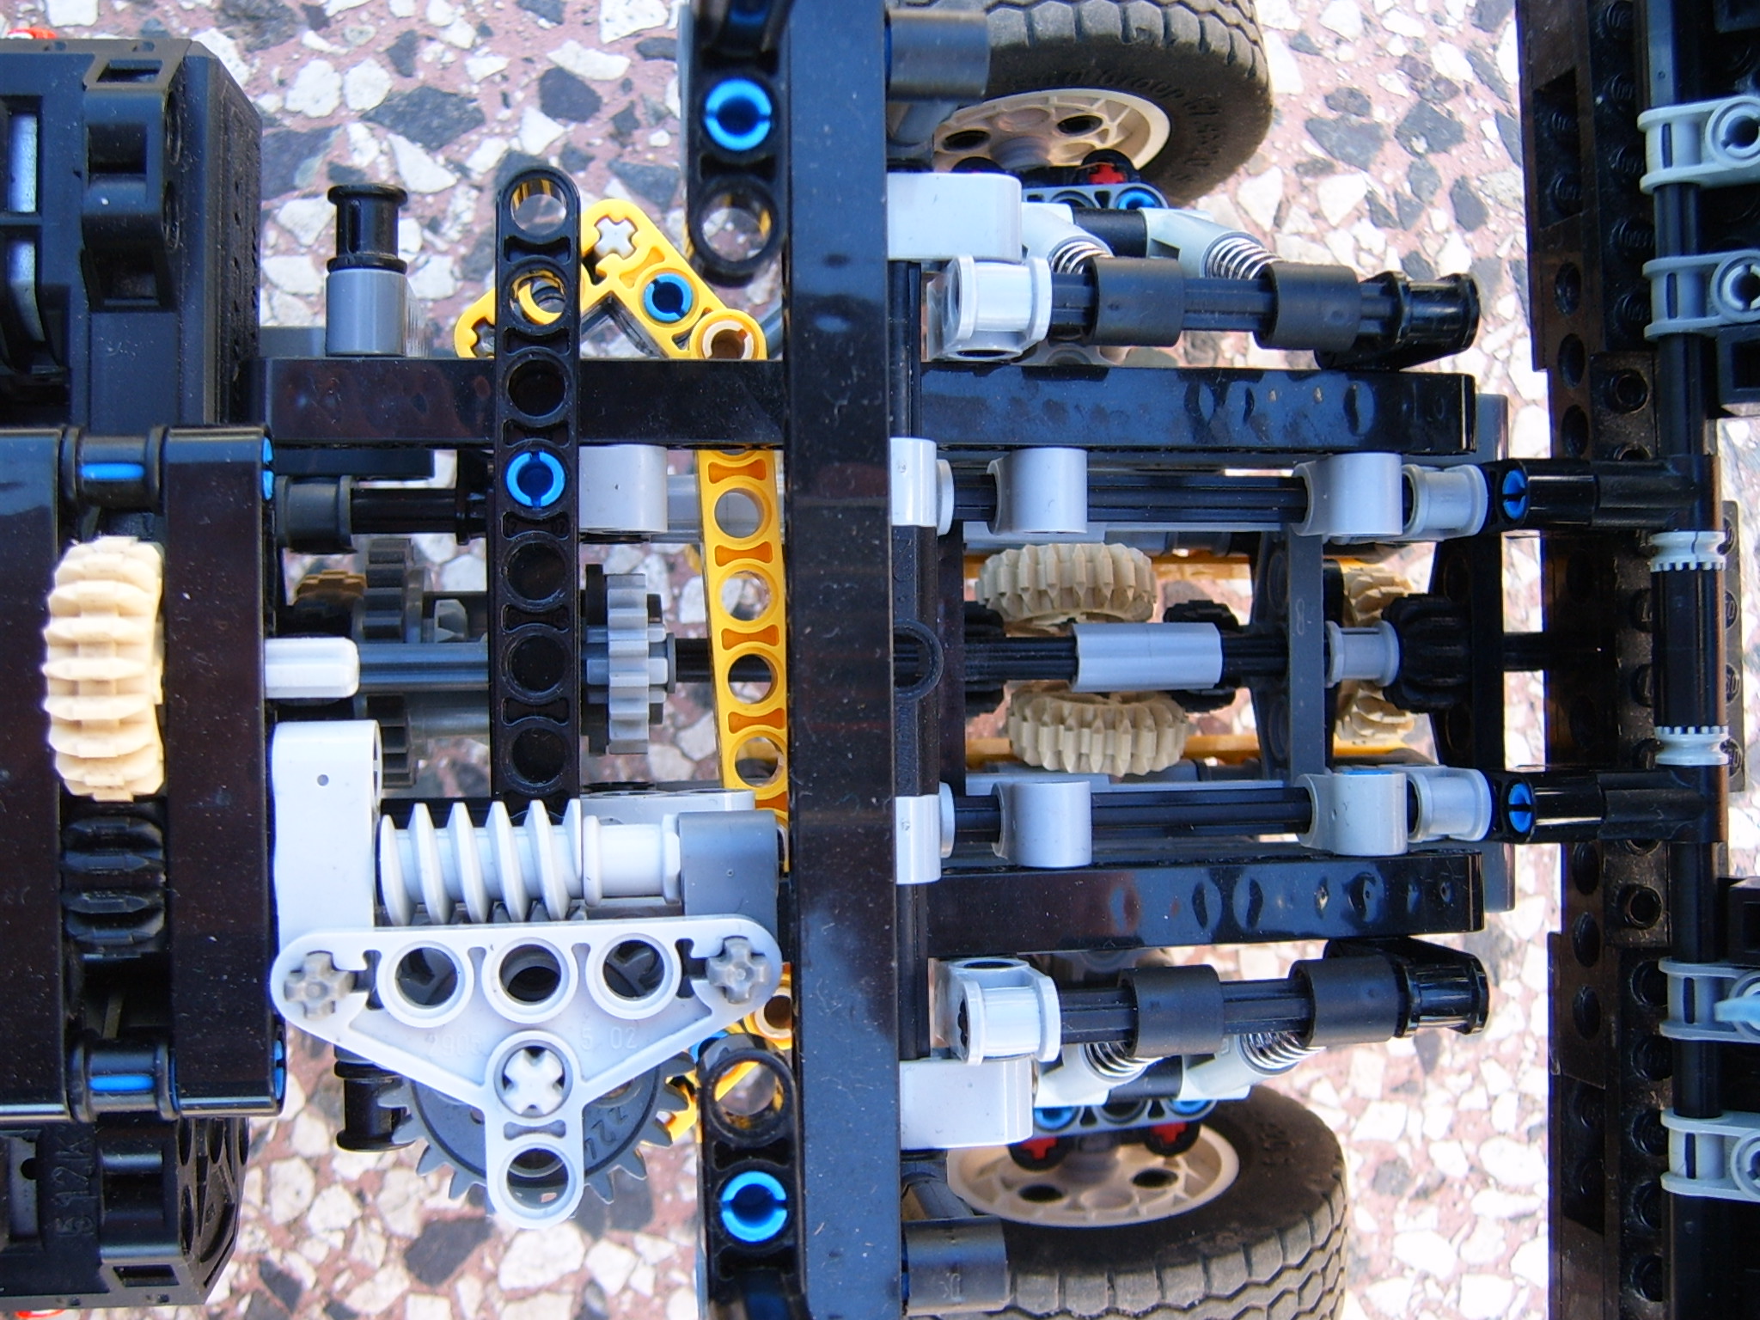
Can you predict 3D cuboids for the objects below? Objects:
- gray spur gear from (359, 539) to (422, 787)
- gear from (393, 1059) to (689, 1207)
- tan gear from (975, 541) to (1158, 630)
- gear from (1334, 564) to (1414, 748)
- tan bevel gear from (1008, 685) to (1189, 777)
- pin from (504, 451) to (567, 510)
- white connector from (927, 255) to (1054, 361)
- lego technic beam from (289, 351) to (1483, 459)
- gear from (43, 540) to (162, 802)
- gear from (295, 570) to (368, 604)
[{"bbox_3d":[-0.050,0.000,0.198,0.006,0.025,0.025,-1,90,-10],"label":"gray spur gear"},{"bbox_3d":[-0.028,0.032,0.155,0.026,0.007,0.026,-1,90,-10],"label":"gear"},{"bbox_3d":[0.022,-0.009,0.232,0.022,0.022,0.008,1,83,-10],"label":"tan gear"},{"bbox_3d":[0.060,-0.001,0.236,0.008,0.022,0.022,-1,90,-10],"label":"gear"},{"bbox_3d":[0.026,0.008,0.232,0.022,0.022,0.008,-1,97,-10],"label":"tan bevel gear"},{"bbox_3d":[-0.032,-0.016,0.180,0.006,0.024,0.006,-1,90,-10],"label":"pin"},{"bbox_3d":[0.010,-0.031,0.168,0.008,0.015,0.008,-1,90,-10],"label":"white connector"},{"bbox_3d":[0.002,-0.024,0.186,0.119,0.008,0.008,-1,90,-10],"label":"lego technic beam"},{"bbox_3d":[-0.062,0.001,0.157,0.008,0.022,0.022,-1,90,-10],"label":"gear"},{"bbox_3d":[-0.061,0.001,0.215,0.008,0.022,0.022,-1,90,-10],"label":"gear"}]

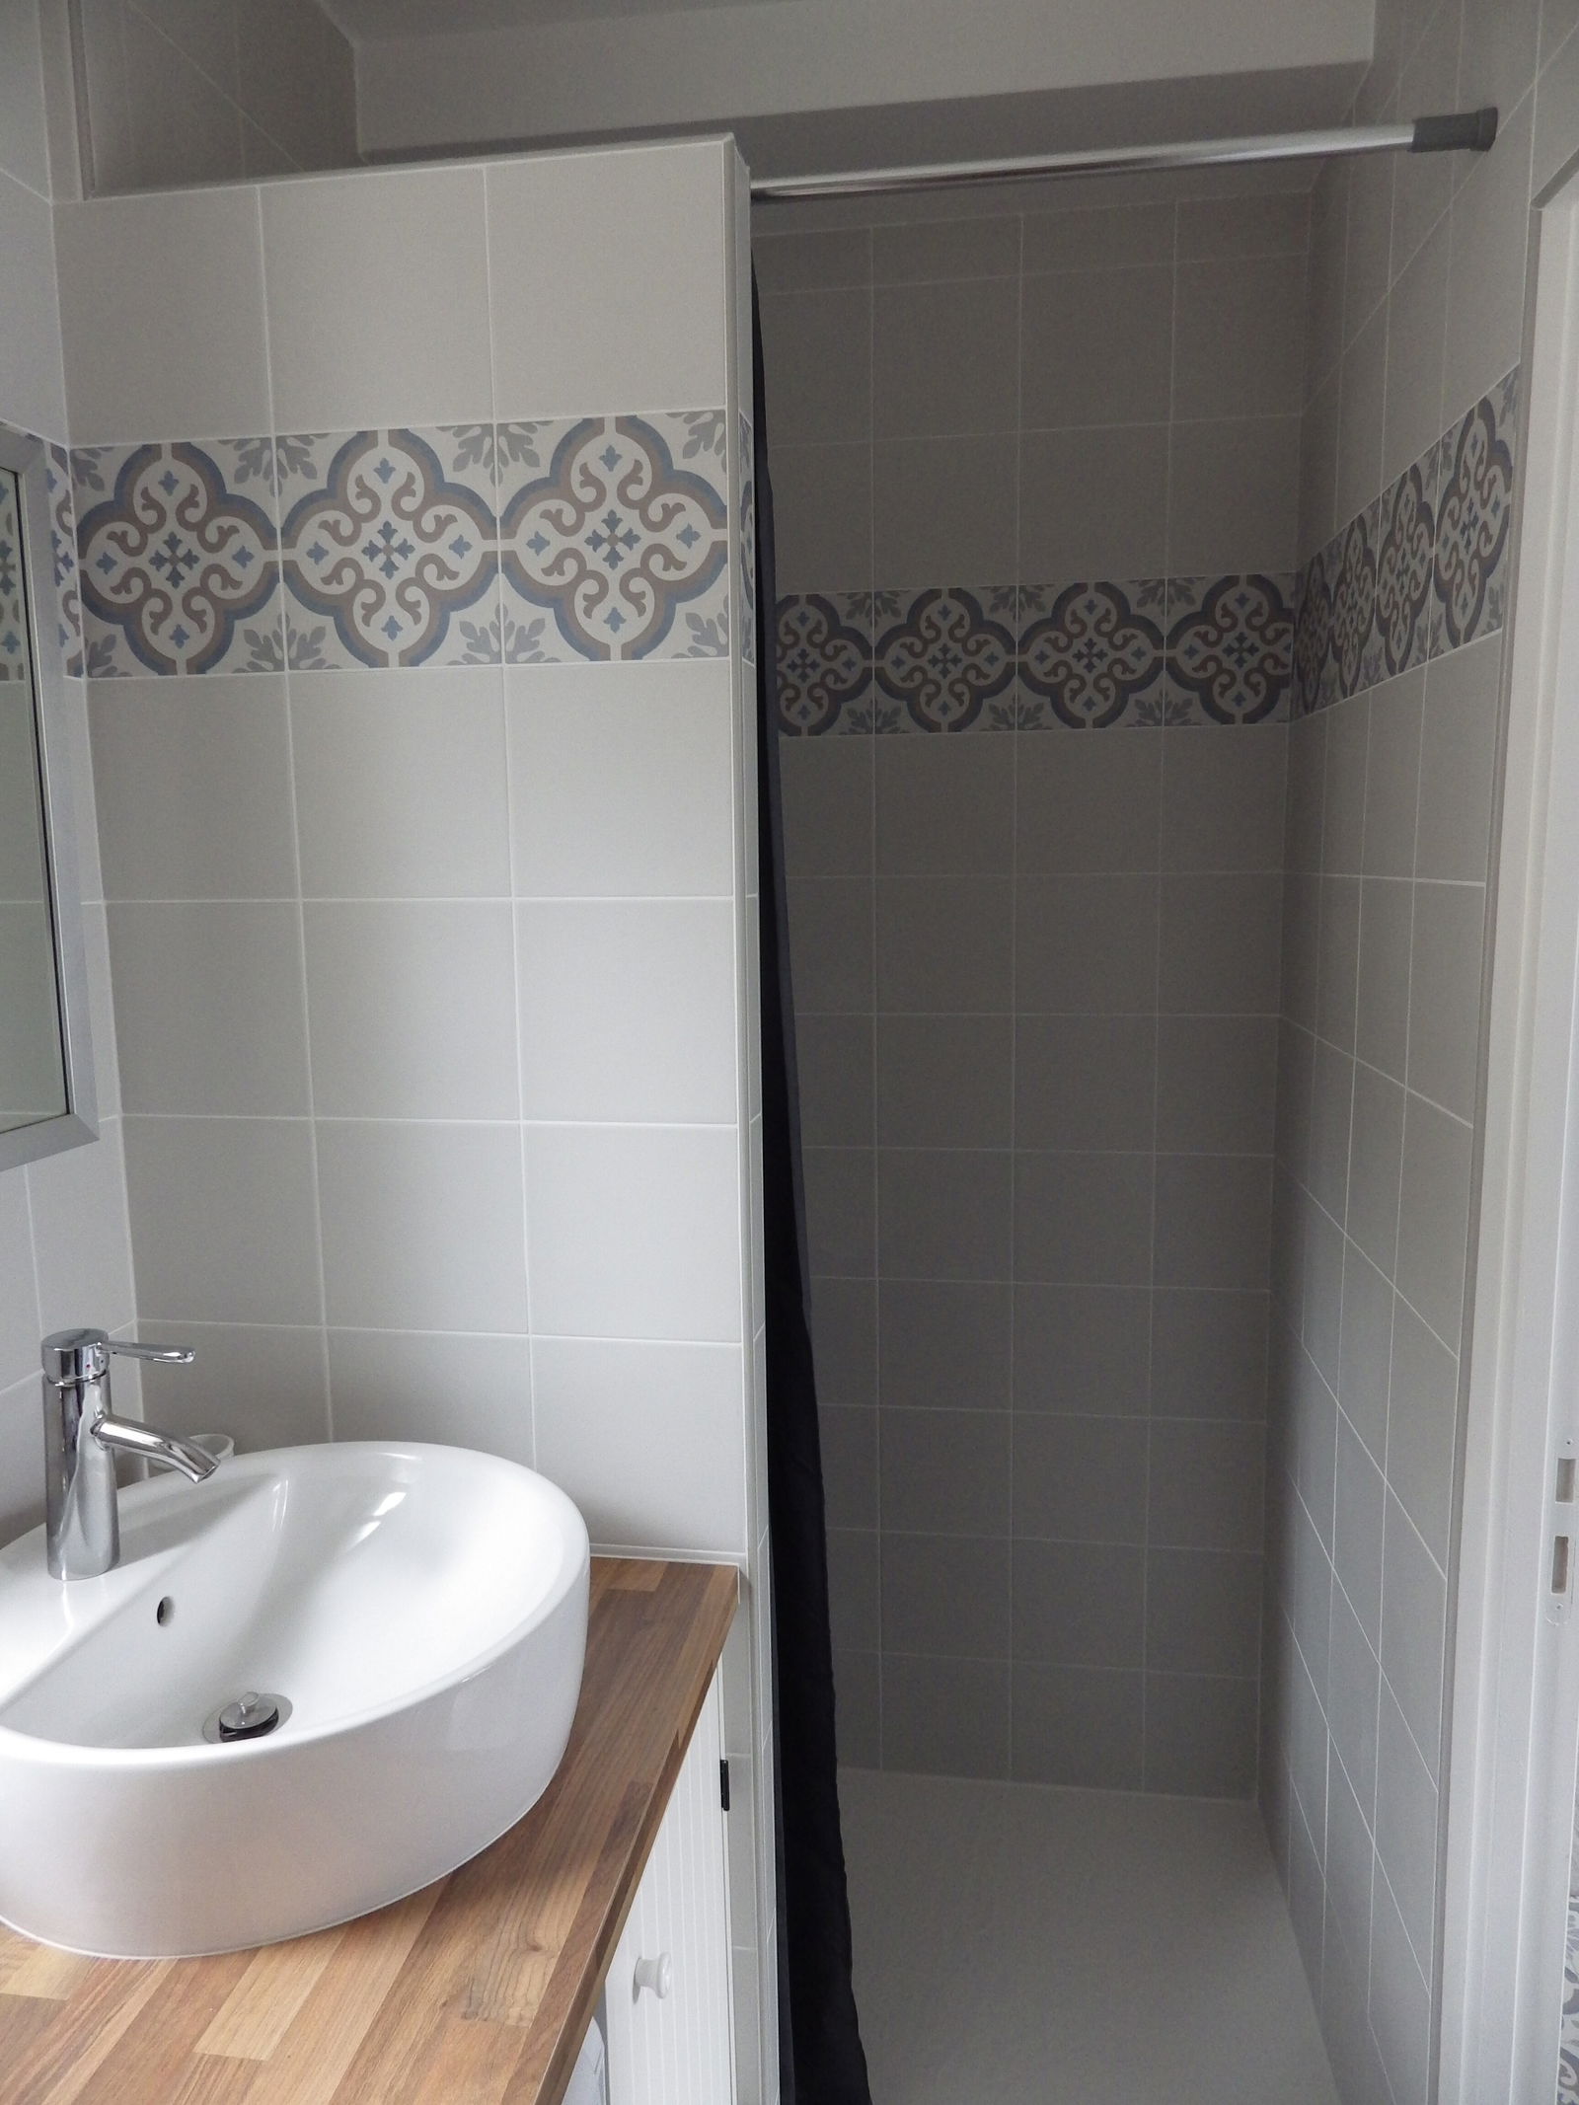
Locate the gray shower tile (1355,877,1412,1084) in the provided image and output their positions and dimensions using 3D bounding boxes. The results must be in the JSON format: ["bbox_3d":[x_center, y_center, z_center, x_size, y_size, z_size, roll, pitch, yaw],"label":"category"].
[{"bbox_3d":[0.624,-0.079,1.396,0.010,0.200,0.200,0,7,9],"label":"gray shower tile"}]

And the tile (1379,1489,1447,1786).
[{"bbox_3d":[0.596,0.546,1.270,0.010,0.200,0.193,0,7,9],"label":"tile"}]

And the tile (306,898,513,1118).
[{"bbox_3d":[-0.344,-0.037,1.226,0.200,0.200,0.010,0,7,8],"label":"tile"}]

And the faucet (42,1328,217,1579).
[{"bbox_3d":[-0.492,0.301,0.997,0.138,0.182,0.052,0,8,8],"label":"faucet"}]

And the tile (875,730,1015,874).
[{"bbox_3d":[0.223,-0.348,1.906,0.198,0.198,0.009,0,8,8],"label":"tile"}]

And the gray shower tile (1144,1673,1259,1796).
[{"bbox_3d":[0.623,1.038,2.036,0.168,0.200,0.010,0,8,8],"label":"gray shower tile"}]

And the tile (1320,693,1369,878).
[{"bbox_3d":[0.643,-0.303,1.541,0.009,0.198,0.198,0,8,9],"label":"tile"}]

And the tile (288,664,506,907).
[{"bbox_3d":[-0.346,-0.238,1.197,0.200,0.200,0.010,0,7,8],"label":"tile"}]

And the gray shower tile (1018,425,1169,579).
[{"bbox_3d":[0.416,-0.748,1.830,0.200,0.200,0.010,0,8,8],"label":"gray shower tile"}]

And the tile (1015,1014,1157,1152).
[{"bbox_3d":[0.430,0.046,1.948,0.201,0.200,0.010,0,7,8],"label":"tile"}]

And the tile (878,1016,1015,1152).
[{"bbox_3d":[0.232,0.045,1.990,0.200,0.200,0.010,0,7,9],"label":"tile"}]

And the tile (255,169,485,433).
[{"bbox_3d":[-0.348,-0.631,1.131,0.198,0.199,0.009,0,8,8],"label":"tile"}]

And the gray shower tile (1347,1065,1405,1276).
[{"bbox_3d":[0.626,0.123,1.418,0.010,0.200,0.200,0,8,9],"label":"gray shower tile"}]

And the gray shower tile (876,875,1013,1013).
[{"bbox_3d":[0.229,-0.156,1.964,0.200,0.200,0.010,0,7,9],"label":"gray shower tile"}]

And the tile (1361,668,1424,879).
[{"bbox_3d":[0.611,-0.275,1.344,0.010,0.200,0.200,0,8,9],"label":"tile"}]

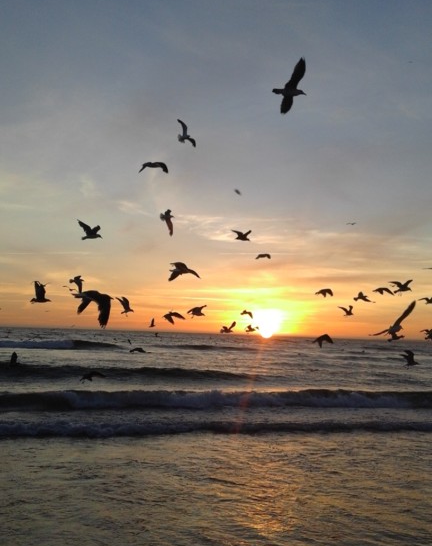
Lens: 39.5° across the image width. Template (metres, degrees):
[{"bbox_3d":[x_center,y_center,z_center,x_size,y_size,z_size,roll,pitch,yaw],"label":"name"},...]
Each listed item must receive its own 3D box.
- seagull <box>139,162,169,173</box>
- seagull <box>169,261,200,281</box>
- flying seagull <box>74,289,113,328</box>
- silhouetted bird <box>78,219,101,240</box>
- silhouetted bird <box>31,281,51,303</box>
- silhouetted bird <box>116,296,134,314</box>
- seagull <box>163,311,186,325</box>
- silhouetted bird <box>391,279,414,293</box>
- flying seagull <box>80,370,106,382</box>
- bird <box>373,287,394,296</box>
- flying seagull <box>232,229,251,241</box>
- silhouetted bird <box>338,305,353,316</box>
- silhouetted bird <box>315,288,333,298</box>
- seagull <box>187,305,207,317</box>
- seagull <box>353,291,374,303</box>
[{"bbox_3d":[-2.026,-3.420,19.500,0.980,0.360,0.450,5,-7,-28],"label":"seagull"},{"bbox_3d":[-0.576,-0.027,11.000,0.470,0.350,0.850,7,-8,-41],"label":"seagull"},{"bbox_3d":[-1.466,0.425,7.200,0.480,0.450,0.800,6,-7,-33],"label":"flying seagull"},{"bbox_3d":[-2.685,-0.926,12.800,0.460,0.420,0.850,0,-6,18],"label":"silhouetted bird"},{"bbox_3d":[-3.792,0.432,13.000,0.460,0.460,0.620,2,-6,0],"label":"silhouetted bird"},{"bbox_3d":[-2.633,0.916,17.500,0.450,0.500,0.620,2,-6,-5],"label":"silhouetted bird"},{"bbox_3d":[-1.104,1.210,16.000,0.850,0.330,0.460,-2,-7,36],"label":"seagull"},{"bbox_3d":[4.109,0.301,13.400,0.470,0.310,0.950,3,-6,-11],"label":"silhouetted bird"},{"bbox_3d":[-2.912,2.436,14.300,0.950,0.260,0.460,-3,-7,39],"label":"flying seagull"},{"bbox_3d":[4.538,0.501,16.300,0.460,0.240,0.950,4,-6,-24],"label":"bird"},{"bbox_3d":[0.699,-1.028,16.500,0.460,0.300,0.880,5,-7,-29],"label":"flying seagull"},{"bbox_3d":[5.109,1.477,23.500,0.440,0.380,0.850,0,-6,12],"label":"silhouetted bird"},{"bbox_3d":[4.110,0.746,23.000,0.460,0.340,0.850,1,-6,10],"label":"silhouetted bird"},{"bbox_3d":[-0.583,1.152,18.000,0.460,0.370,0.950,0,-6,18],"label":"seagull"},{"bbox_3d":[4.045,0.672,16.500,0.460,0.280,0.900,3,-6,-16],"label":"seagull"}]

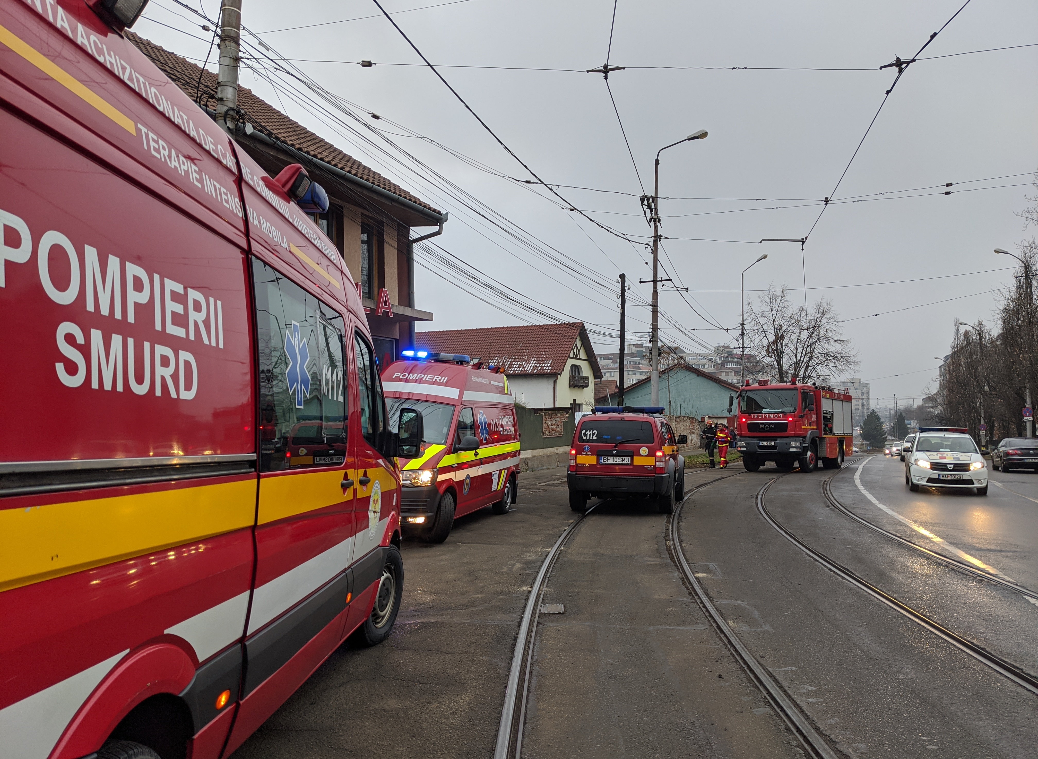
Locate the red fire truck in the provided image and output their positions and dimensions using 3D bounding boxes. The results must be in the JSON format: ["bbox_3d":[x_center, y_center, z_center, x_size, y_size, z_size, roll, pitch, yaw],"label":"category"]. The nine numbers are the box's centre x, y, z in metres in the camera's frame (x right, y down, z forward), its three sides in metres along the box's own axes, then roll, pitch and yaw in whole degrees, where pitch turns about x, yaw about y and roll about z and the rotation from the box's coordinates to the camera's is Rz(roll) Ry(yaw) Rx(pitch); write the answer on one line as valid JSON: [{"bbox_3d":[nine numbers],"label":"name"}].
[{"bbox_3d":[10.528,1.828,30.715,2.600,3.200,7.070,-2,-4,35],"label":"red fire truck"}]

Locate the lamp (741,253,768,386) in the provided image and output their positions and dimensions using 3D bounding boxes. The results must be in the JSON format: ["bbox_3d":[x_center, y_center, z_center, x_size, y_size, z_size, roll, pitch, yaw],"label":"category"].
[{"bbox_3d":[13.498,-1.423,46.559,1.600,11.630,0.350,-1,-4,30],"label":"lamp"}]

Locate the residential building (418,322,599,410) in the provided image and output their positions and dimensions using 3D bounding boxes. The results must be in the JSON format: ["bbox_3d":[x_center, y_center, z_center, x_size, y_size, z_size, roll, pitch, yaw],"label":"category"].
[{"bbox_3d":[-2.187,0.550,61.022,15.500,8.940,7.400,-1,-4,31],"label":"residential building"}]

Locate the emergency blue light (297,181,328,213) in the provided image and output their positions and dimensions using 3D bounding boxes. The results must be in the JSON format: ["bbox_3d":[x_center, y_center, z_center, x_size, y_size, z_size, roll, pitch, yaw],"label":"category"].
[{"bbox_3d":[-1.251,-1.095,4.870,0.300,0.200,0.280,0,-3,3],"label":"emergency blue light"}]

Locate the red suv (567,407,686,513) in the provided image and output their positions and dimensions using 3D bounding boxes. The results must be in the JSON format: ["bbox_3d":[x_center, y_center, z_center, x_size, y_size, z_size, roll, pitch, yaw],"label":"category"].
[{"bbox_3d":[2.204,1.505,15.800,1.880,1.880,4.580,0,-3,15],"label":"red suv"}]

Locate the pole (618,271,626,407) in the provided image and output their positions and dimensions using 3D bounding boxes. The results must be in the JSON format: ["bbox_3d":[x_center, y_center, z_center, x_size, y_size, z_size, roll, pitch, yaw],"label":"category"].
[{"bbox_3d":[4.130,-0.420,33.000,0.250,7.800,0.250,1,-3,0],"label":"pole"}]

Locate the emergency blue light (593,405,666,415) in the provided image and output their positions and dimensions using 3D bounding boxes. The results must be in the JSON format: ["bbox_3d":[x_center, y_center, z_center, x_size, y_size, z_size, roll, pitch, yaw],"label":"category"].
[{"bbox_3d":[2.170,0.610,15.650,1.400,0.140,0.300,0,-3,15],"label":"emergency blue light"}]

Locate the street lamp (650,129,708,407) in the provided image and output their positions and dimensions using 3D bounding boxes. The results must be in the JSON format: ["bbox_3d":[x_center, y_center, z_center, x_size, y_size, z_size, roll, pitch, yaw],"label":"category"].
[{"bbox_3d":[5.379,-2.622,27.270,2.000,11.530,0.400,-1,-4,27],"label":"street lamp"}]

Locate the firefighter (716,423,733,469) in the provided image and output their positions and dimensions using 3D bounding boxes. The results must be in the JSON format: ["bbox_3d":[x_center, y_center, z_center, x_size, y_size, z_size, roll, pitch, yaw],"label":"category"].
[{"bbox_3d":[7.820,2.520,30.800,0.620,1.740,0.500,-2,-4,36],"label":"firefighter"}]

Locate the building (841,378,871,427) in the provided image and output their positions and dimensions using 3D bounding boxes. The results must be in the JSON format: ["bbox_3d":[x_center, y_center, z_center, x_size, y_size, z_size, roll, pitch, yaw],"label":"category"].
[{"bbox_3d":[220.303,15.395,530.000,15.000,34.000,17.000,3,-4,-41],"label":"building"}]

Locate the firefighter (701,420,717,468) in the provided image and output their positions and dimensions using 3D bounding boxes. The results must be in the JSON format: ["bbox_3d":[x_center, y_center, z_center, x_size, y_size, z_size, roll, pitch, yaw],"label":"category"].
[{"bbox_3d":[7.305,2.495,31.100,0.620,1.830,0.500,-1,-3,22],"label":"firefighter"}]

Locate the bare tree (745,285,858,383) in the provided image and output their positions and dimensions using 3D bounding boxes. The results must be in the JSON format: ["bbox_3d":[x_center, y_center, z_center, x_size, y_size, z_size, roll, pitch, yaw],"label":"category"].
[{"bbox_3d":[18.513,-0.635,53.051,7.300,10.970,7.300,0,-4,18],"label":"bare tree"}]

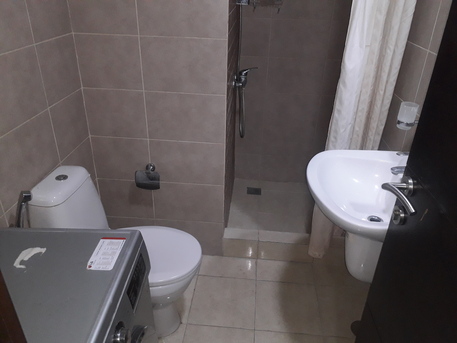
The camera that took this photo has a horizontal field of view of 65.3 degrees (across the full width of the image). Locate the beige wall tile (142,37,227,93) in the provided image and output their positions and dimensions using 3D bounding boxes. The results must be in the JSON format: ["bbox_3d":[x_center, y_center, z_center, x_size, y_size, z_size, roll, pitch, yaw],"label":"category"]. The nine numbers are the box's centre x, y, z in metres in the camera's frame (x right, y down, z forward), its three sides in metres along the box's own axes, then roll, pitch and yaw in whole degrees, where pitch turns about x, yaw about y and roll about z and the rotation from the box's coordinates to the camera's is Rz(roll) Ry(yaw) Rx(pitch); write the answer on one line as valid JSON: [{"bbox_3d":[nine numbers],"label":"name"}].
[{"bbox_3d":[-0.205,-0.488,1.658,0.399,0.253,0.012,4,28,4],"label":"beige wall tile"}]

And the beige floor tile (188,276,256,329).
[{"bbox_3d":[-0.021,0.685,1.887,0.329,0.010,0.328,4,29,4],"label":"beige floor tile"}]

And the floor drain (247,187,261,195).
[{"bbox_3d":[0.200,0.157,2.795,0.105,0.010,0.105,4,29,4],"label":"floor drain"}]

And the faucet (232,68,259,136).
[{"bbox_3d":[0.107,-0.432,2.297,0.148,0.467,0.205,4,28,4],"label":"faucet"}]

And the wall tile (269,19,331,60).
[{"bbox_3d":[0.489,-0.904,2.450,0.405,0.253,0.012,4,28,4],"label":"wall tile"}]

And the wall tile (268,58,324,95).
[{"bbox_3d":[0.472,-0.676,2.542,0.398,0.253,0.010,4,29,4],"label":"wall tile"}]

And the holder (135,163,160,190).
[{"bbox_3d":[-0.431,0.025,1.915,0.132,0.138,0.070,4,29,4],"label":"holder"}]

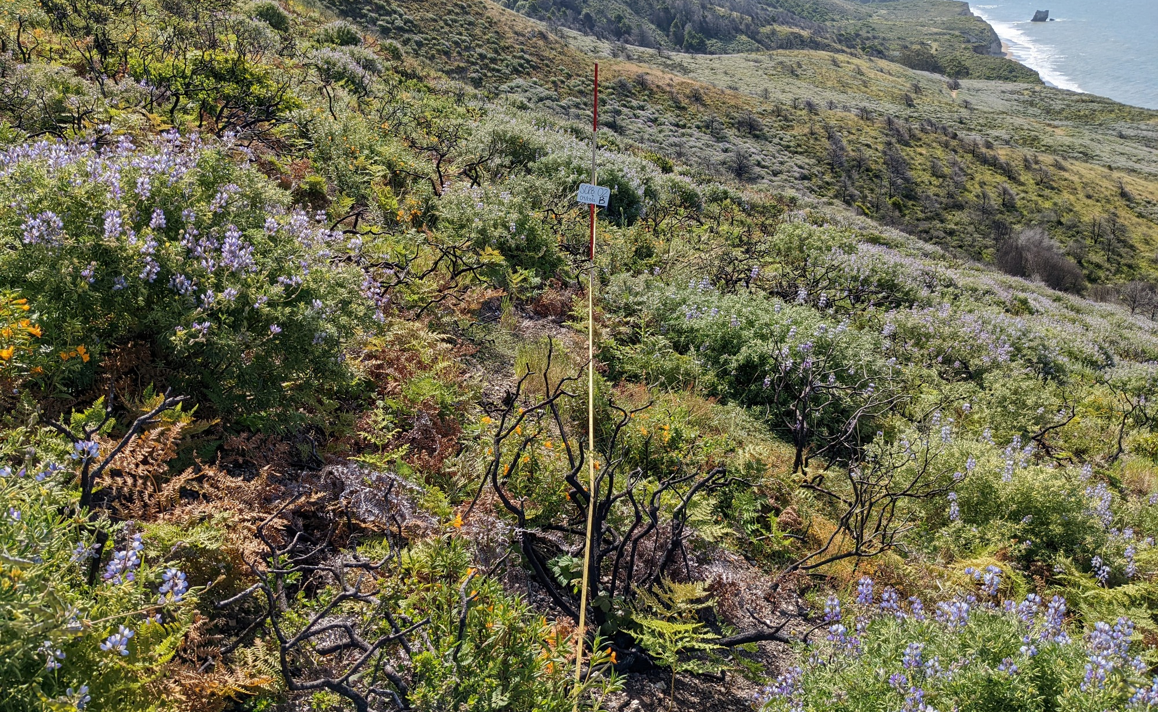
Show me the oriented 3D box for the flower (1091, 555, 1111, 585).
[{"bbox_3d":[1.820,0.748,3.150,0.062,0.095,0.060,4,23,31],"label":"flower"}]

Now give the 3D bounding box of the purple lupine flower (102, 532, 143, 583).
[{"bbox_3d":[-0.732,0.323,1.450,0.058,0.080,0.055,0,19,-27],"label":"purple lupine flower"}]

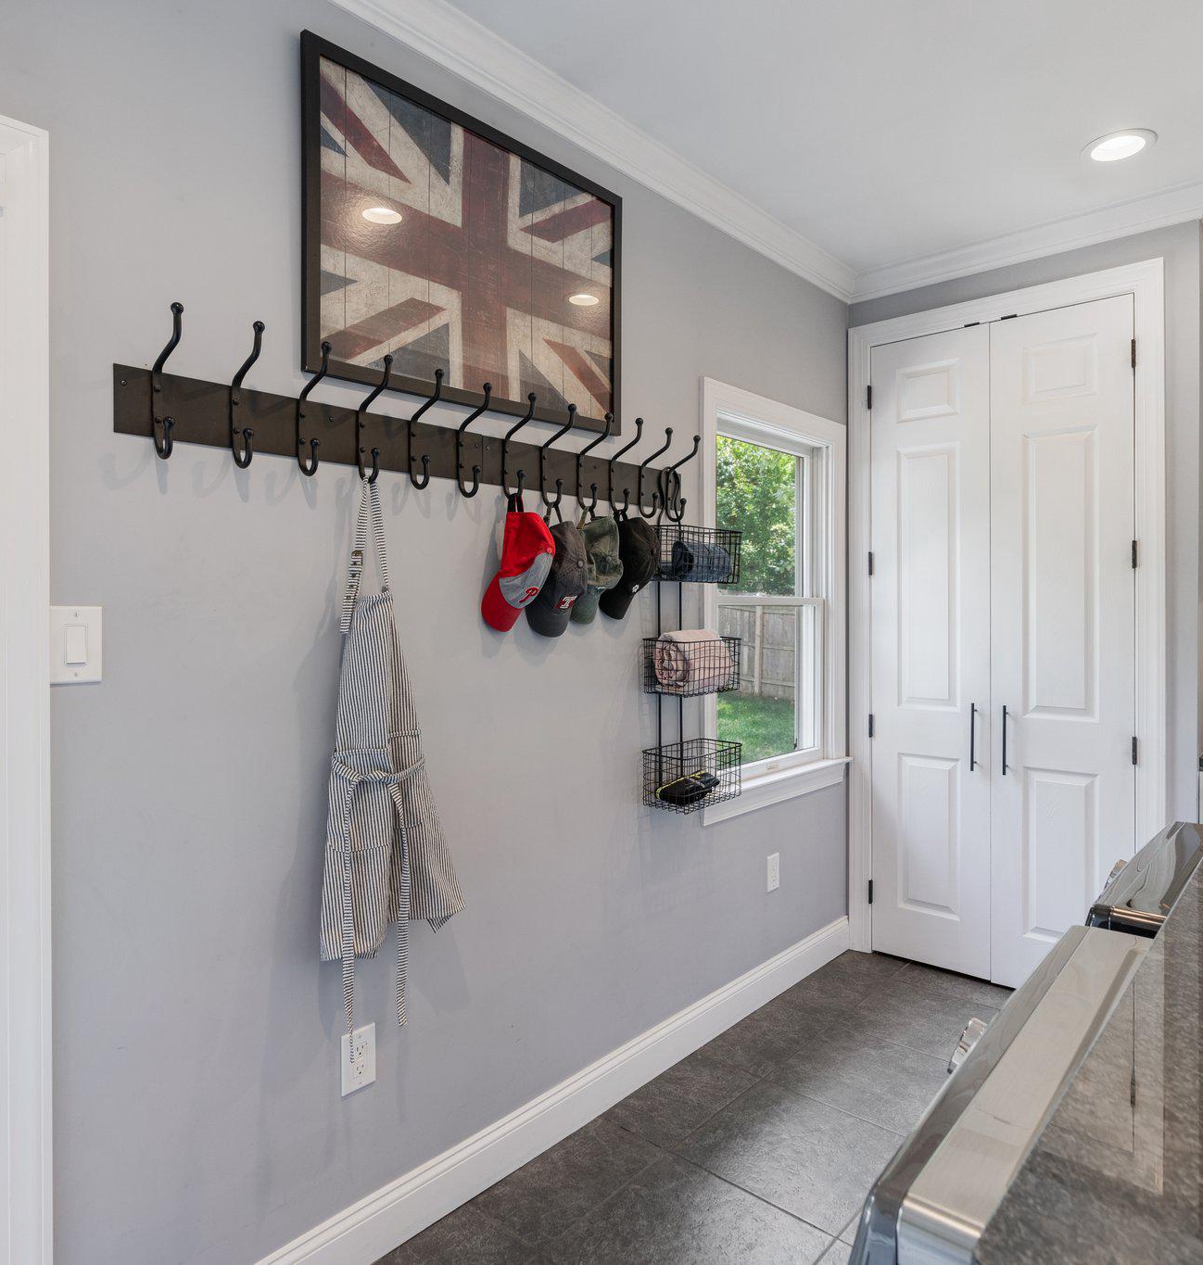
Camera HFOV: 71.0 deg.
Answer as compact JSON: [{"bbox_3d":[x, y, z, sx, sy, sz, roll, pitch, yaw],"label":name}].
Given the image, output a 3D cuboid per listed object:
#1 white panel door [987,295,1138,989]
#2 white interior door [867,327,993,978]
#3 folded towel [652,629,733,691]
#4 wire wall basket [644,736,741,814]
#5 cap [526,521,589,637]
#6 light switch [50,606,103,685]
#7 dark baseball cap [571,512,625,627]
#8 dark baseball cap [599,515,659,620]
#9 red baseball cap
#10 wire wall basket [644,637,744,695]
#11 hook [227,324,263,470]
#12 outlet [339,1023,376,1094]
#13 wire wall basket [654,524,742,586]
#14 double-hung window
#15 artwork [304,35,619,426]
[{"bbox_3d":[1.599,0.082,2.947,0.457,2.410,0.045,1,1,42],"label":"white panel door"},{"bbox_3d":[1.274,0.071,3.268,0.452,2.432,0.038,1,1,41],"label":"white interior door"},{"bbox_3d":[0.273,0.081,2.492,0.124,0.165,0.229,1,1,41],"label":"folded towel"},{"bbox_3d":[0.276,0.422,2.497,0.141,0.155,0.300,1,1,41],"label":"wire wall basket"},{"bbox_3d":[-0.094,-0.130,2.099,0.170,0.270,0.135,0,7,-37],"label":"cap"},{"bbox_3d":[-0.871,0.022,1.401,0.012,0.123,0.076,1,1,43],"label":"light switch"},{"bbox_3d":[-0.004,-0.156,2.201,0.170,0.270,0.135,0,9,-33],"label":"dark baseball cap"},{"bbox_3d":[0.082,-0.171,2.260,0.130,0.260,0.155,14,8,31],"label":"dark baseball cap"},{"bbox_3d":[-0.180,-0.144,2.012,0.135,0.270,0.170,11,7,39],"label":"red baseball cap"},{"bbox_3d":[0.274,0.097,2.485,0.160,0.155,0.285,1,1,43],"label":"wire wall basket"},{"bbox_3d":[-0.648,-0.432,1.544,0.105,0.258,0.024,1,1,43],"label":"hook"},{"bbox_3d":[-0.515,0.906,1.790,0.010,0.121,0.077,1,1,43],"label":"outlet"},{"bbox_3d":[0.274,-0.225,2.485,0.160,0.155,0.285,1,1,43],"label":"wire wall basket"},{"bbox_3d":[0.636,-0.113,3.067,0.120,1.416,1.010,1,1,43],"label":"double-hung window"},{"bbox_3d":[-0.275,-0.876,2.038,0.028,0.671,0.962,1,1,43],"label":"artwork"}]

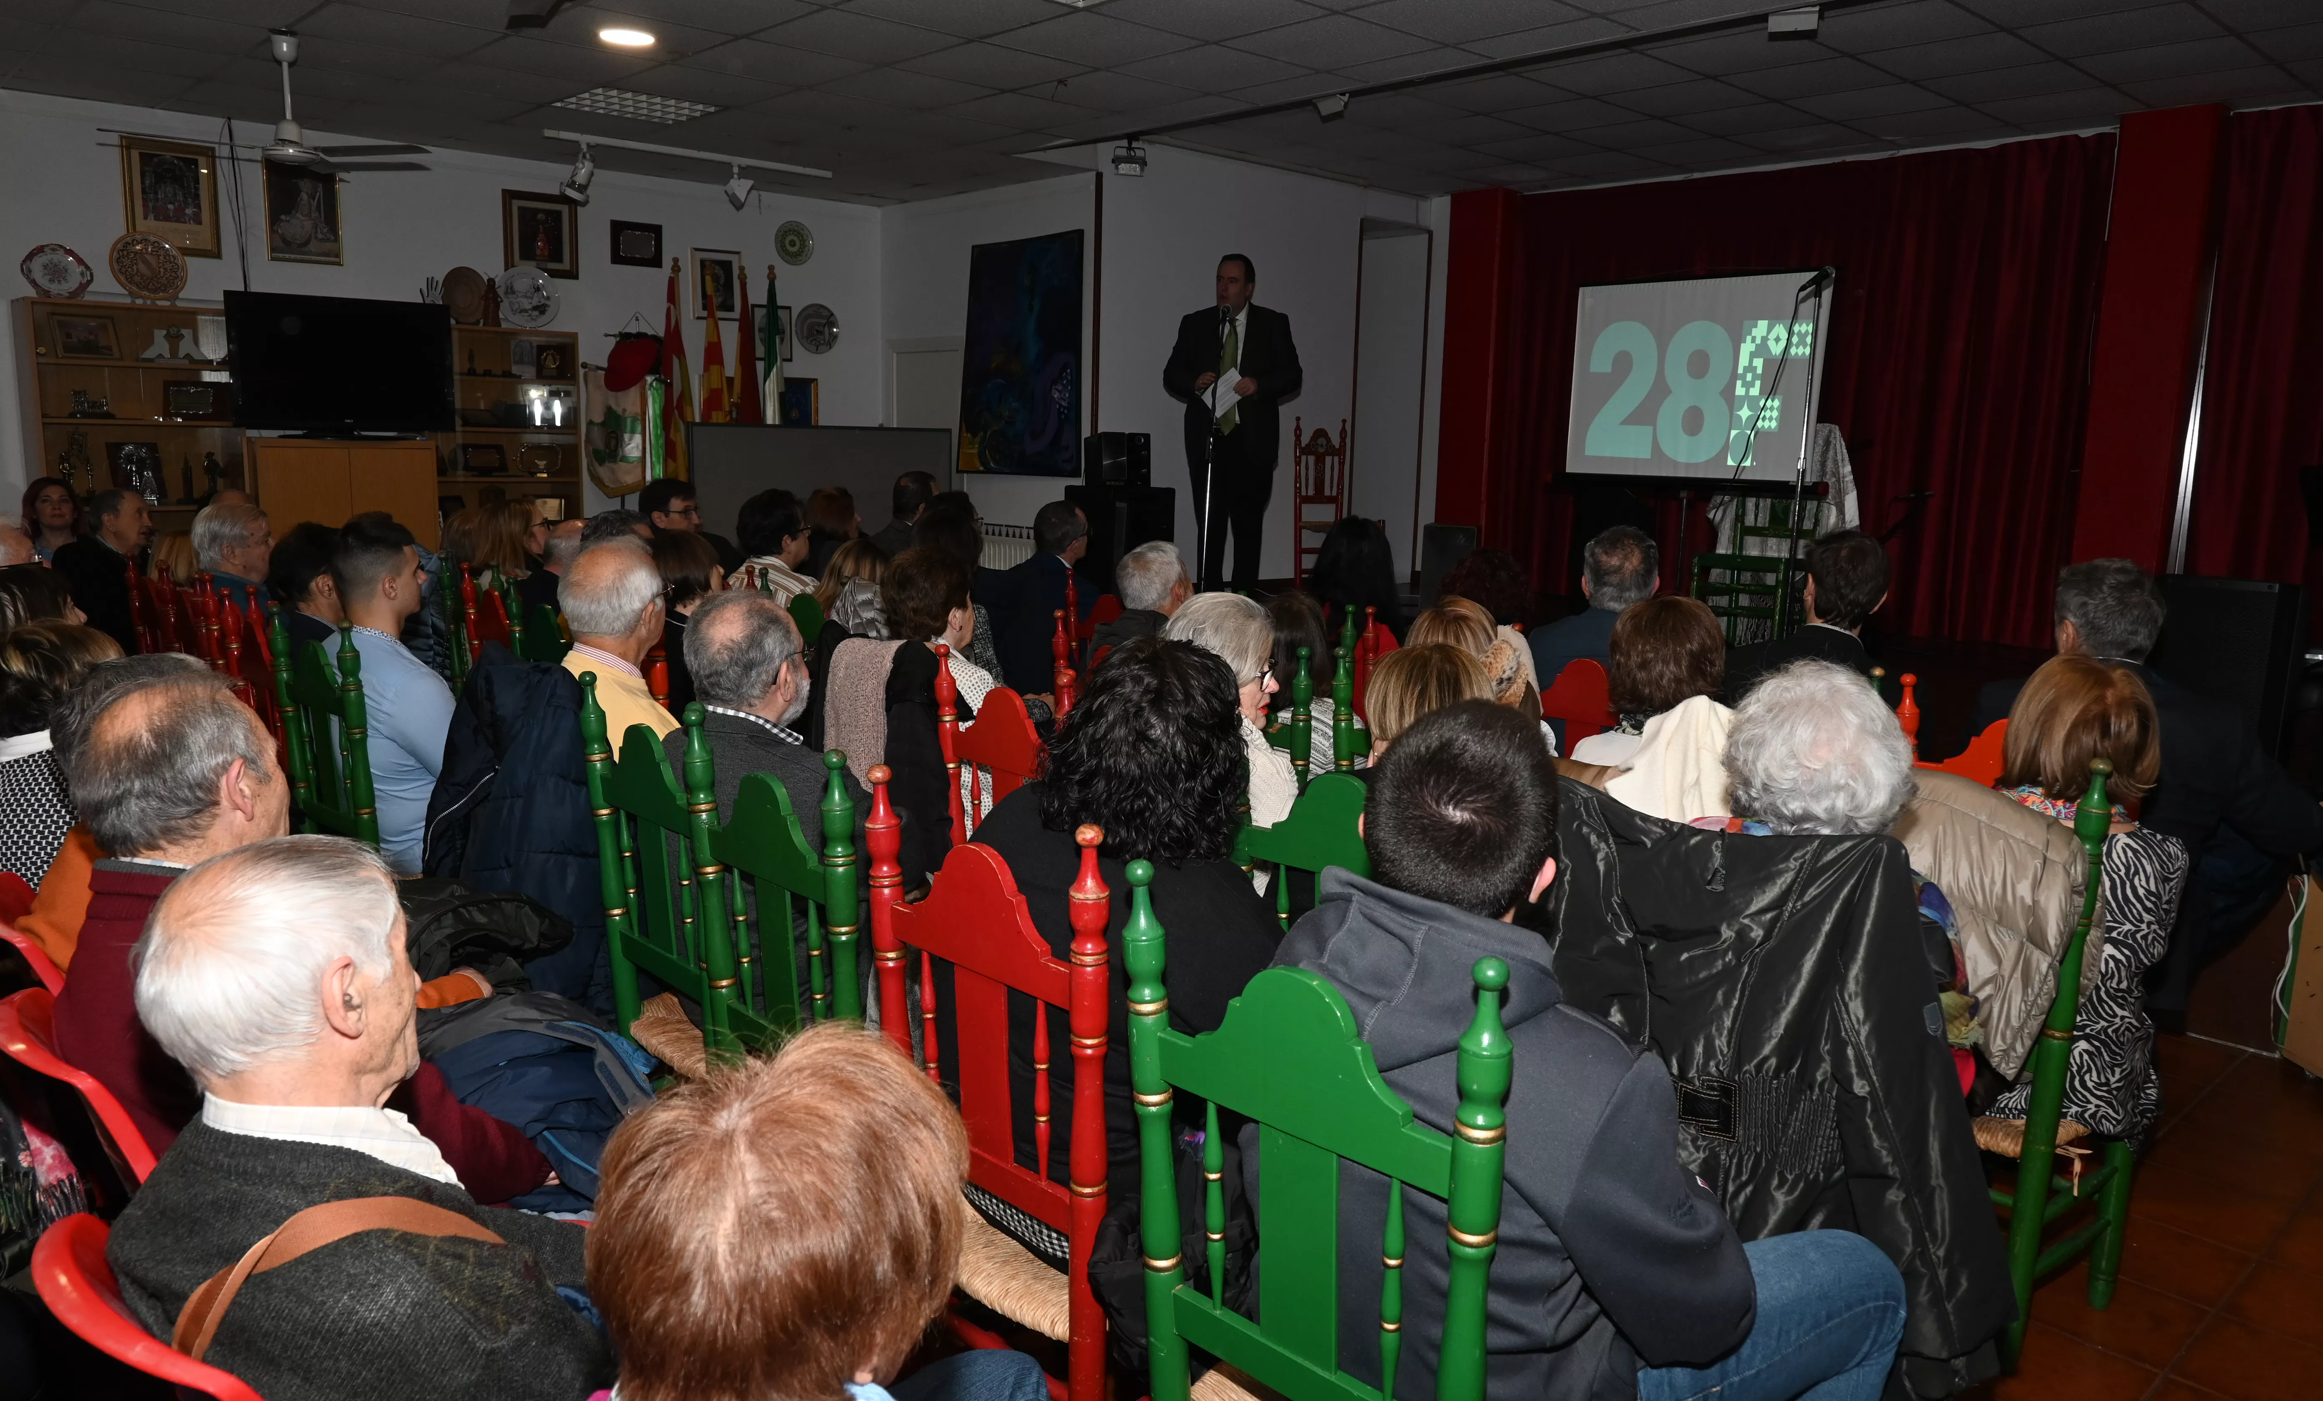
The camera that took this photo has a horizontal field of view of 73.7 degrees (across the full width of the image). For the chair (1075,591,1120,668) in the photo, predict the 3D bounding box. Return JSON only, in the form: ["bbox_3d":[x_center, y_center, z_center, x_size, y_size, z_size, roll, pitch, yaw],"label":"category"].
[{"bbox_3d":[-0.039,0.119,5.395,0.460,1.130,0.485,-8,13,-42],"label":"chair"}]

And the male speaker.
[{"bbox_3d":[0.325,-1.216,7.371,0.630,1.760,0.420,3,10,11],"label":"male speaker"}]

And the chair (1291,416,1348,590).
[{"bbox_3d":[1.094,-1.150,9.097,0.460,1.020,0.430,-8,13,-42],"label":"chair"}]

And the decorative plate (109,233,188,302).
[{"bbox_3d":[-4.539,-1.941,6.941,0.310,0.310,0.050,-8,1,-42],"label":"decorative plate"}]

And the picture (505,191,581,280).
[{"bbox_3d":[-3.361,-2.525,8.447,0.400,0.420,0.030,-8,13,-42],"label":"picture"}]

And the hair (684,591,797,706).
[{"bbox_3d":[-0.678,-0.086,2.520,0.165,0.185,0.185,7,11,30],"label":"hair"}]

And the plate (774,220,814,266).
[{"bbox_3d":[-2.205,-2.741,9.290,0.256,0.259,0.030,-7,12,-40],"label":"plate"}]

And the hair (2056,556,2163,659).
[{"bbox_3d":[1.880,-0.180,3.070,0.180,0.210,0.200,4,10,15],"label":"hair"}]

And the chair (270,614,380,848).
[{"bbox_3d":[-1.937,0.299,3.988,0.490,1.091,0.467,9,12,40],"label":"chair"}]

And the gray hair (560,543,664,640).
[{"bbox_3d":[-1.141,-0.227,3.220,0.175,0.205,0.205,5,10,21],"label":"gray hair"}]

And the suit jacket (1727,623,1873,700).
[{"bbox_3d":[1.586,0.147,3.761,0.500,0.640,0.380,8,12,35],"label":"suit jacket"}]

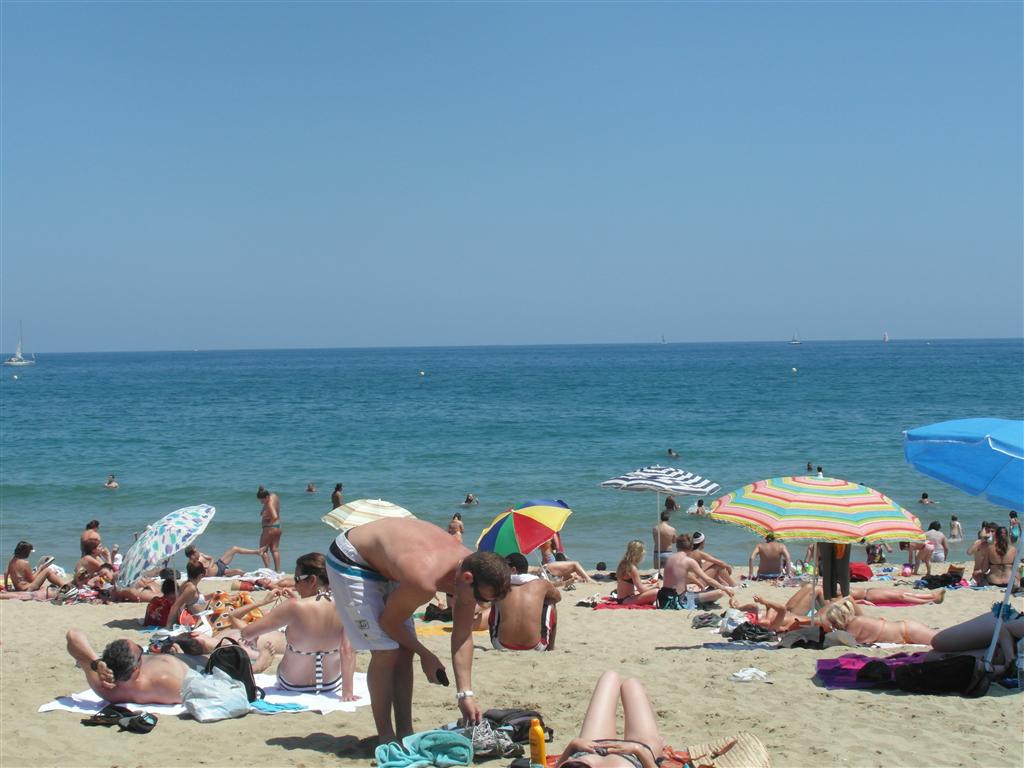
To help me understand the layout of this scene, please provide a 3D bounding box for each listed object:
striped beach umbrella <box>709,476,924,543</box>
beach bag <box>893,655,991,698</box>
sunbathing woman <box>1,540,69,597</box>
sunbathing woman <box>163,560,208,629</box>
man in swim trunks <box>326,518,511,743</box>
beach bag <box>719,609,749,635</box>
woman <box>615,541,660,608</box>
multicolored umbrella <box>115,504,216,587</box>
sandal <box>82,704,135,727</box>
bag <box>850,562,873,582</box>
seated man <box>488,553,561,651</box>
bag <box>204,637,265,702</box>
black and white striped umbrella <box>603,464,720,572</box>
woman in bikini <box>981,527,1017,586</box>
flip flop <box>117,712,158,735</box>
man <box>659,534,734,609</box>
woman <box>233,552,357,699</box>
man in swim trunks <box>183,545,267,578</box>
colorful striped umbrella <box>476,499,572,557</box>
[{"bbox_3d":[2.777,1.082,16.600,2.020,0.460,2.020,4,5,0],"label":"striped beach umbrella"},{"bbox_3d":[2.570,1.751,11.000,0.560,0.210,0.300,-1,1,0],"label":"beach bag"},{"bbox_3d":[-7.207,2.781,27.800,0.980,0.770,0.520,-1,1,-5],"label":"sunbathing woman"},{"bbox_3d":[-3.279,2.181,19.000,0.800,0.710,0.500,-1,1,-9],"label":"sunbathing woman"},{"bbox_3d":[-0.449,1.197,8.800,0.860,1.130,0.520,0,1,23],"label":"man in swim trunks"},{"bbox_3d":[1.944,2.085,16.100,0.280,0.200,0.240,-1,1,0],"label":"beach bag"},{"bbox_3d":[1.562,2.304,22.300,0.660,0.800,0.520,-1,1,-21],"label":"woman"},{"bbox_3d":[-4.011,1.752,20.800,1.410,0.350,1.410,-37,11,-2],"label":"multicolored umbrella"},{"bbox_3d":[-2.326,1.916,10.600,0.300,0.110,0.150,-1,1,-6],"label":"sandal"},{"bbox_3d":[5.328,2.891,28.200,0.440,0.310,0.300,-1,1,0],"label":"bag"},{"bbox_3d":[0.094,1.779,15.000,0.580,0.770,0.720,-1,1,3],"label":"seated man"},{"bbox_3d":[-1.667,1.697,10.900,0.320,0.385,0.220,-1,1,-3],"label":"bag"},{"bbox_3d":[2.470,2.262,30.500,2.000,1.860,2.000,-1,1,0],"label":"black and white striped umbrella"},{"bbox_3d":[6.939,2.459,26.000,0.520,0.840,0.800,-1,1,6],"label":"woman in bikini"},{"bbox_3d":[-1.884,1.712,9.250,0.240,0.085,0.105,0,2,38],"label":"flip flop"},{"bbox_3d":[2.020,2.075,20.300,0.580,0.800,0.720,0,2,43],"label":"man"},{"bbox_3d":[-1.399,1.547,11.800,0.720,0.890,0.800,-1,1,-22],"label":"woman"},{"bbox_3d":[-5.230,3.243,33.600,1.520,0.580,0.550,-1,1,0],"label":"man in swim trunks"},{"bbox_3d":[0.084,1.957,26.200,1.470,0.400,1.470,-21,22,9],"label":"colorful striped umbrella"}]

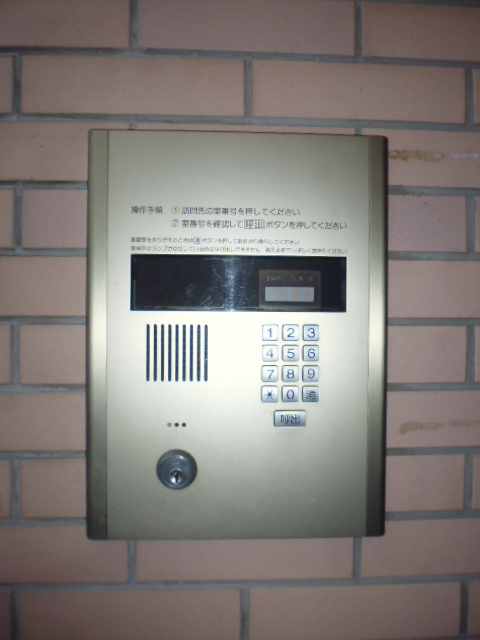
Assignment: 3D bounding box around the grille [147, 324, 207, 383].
[{"bbox_3d":[-0.062,0.033,0.445,0.062,0.058,0.008,0,0,-2],"label":"grille"}]

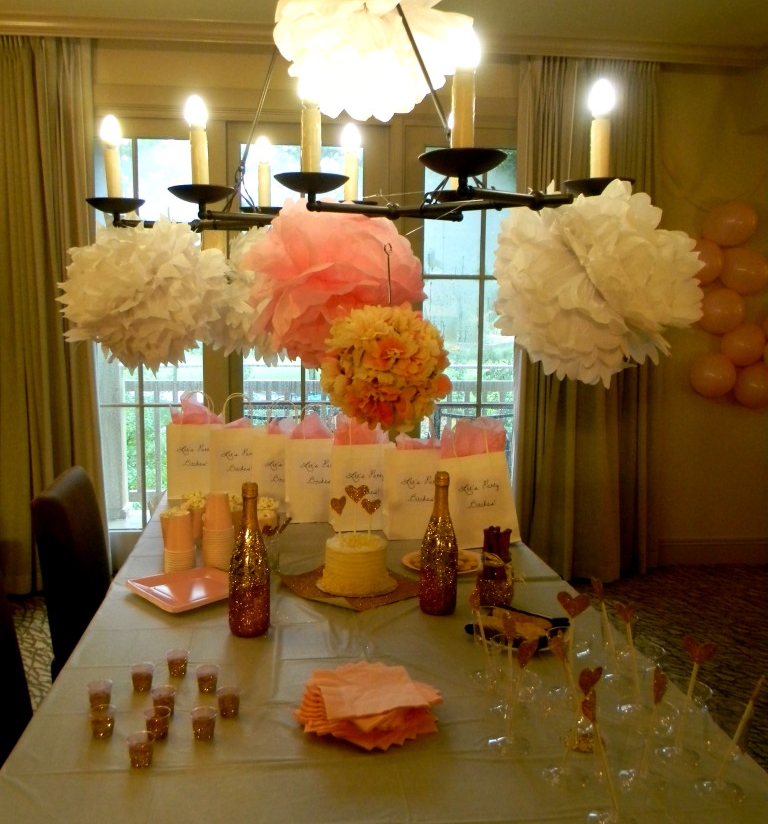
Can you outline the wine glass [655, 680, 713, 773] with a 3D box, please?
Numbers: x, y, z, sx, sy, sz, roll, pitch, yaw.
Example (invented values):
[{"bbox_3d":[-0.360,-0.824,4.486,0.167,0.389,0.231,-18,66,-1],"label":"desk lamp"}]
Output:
[{"bbox_3d":[0.442,0.467,1.235,0.090,0.106,0.090,-1,7,-7],"label":"wine glass"}]

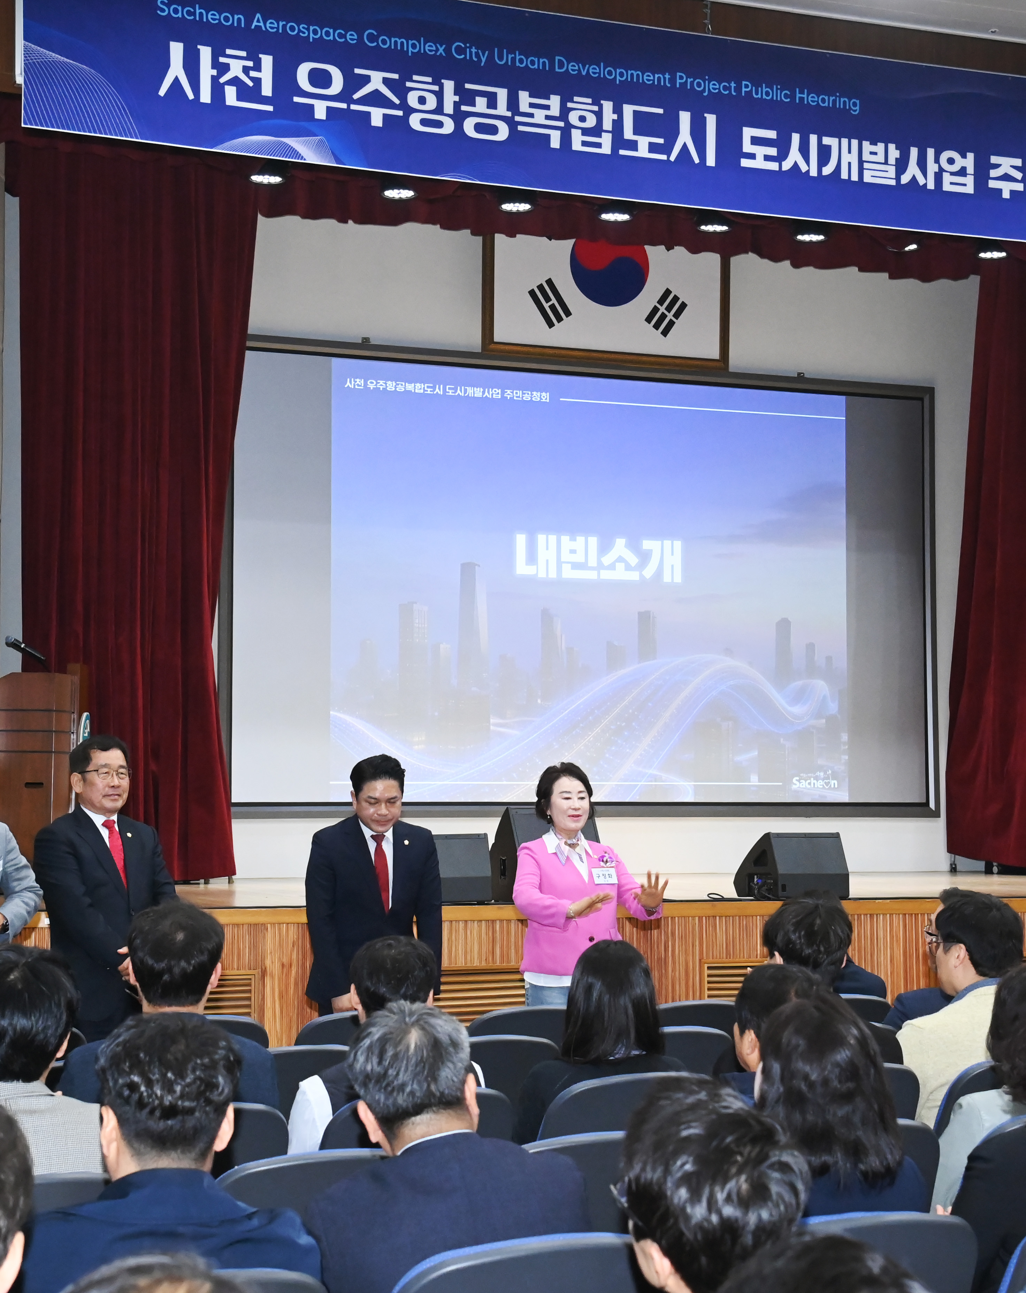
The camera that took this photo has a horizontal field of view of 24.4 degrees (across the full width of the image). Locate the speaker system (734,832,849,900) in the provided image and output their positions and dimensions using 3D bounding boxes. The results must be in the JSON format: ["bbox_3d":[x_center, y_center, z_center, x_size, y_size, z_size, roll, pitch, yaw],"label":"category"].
[{"bbox_3d":[1.449,1.140,12.345,0.409,0.333,0.482,2,-4,-23],"label":"speaker system"}]

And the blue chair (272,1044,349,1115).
[{"bbox_3d":[-0.668,1.480,6.226,0.550,0.900,0.600,2,-4,-22],"label":"blue chair"}]

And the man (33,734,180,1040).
[{"bbox_3d":[-1.370,1.178,7.950,0.500,1.750,0.330,3,-5,-40],"label":"man"}]

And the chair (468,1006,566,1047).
[{"bbox_3d":[-0.026,1.570,7.586,0.520,0.880,0.550,2,-4,-21],"label":"chair"}]

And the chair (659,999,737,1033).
[{"bbox_3d":[0.491,1.586,7.722,0.550,0.900,0.600,2,-4,-22],"label":"chair"}]

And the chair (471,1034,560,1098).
[{"bbox_3d":[-0.175,1.495,6.449,0.550,0.900,0.600,2,-4,-22],"label":"chair"}]

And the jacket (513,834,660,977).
[{"bbox_3d":[0.264,0.930,8.500,0.460,0.530,0.360,2,-5,-26],"label":"jacket"}]

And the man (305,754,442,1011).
[{"bbox_3d":[-0.474,1.202,8.021,0.460,1.675,0.340,1,-4,-17],"label":"man"}]

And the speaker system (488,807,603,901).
[{"bbox_3d":[0.161,0.950,10.882,0.420,0.430,0.520,2,-4,-22],"label":"speaker system"}]

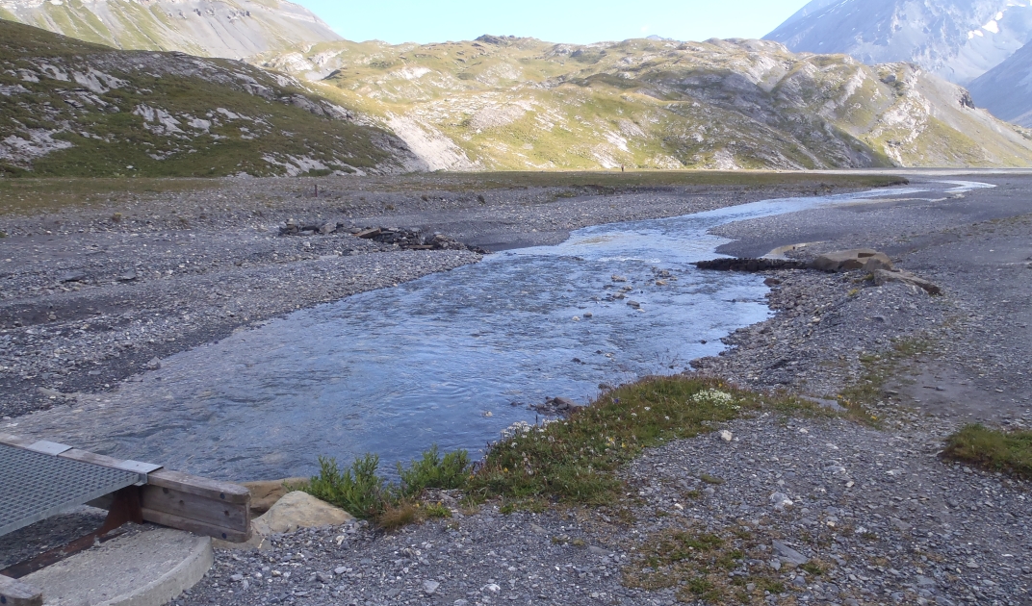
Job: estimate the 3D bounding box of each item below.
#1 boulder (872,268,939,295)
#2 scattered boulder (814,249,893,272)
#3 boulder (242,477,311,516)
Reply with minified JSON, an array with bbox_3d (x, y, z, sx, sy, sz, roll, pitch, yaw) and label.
[{"bbox_3d":[5.472,-0.290,11.700,0.850,0.280,0.600,4,10,25],"label":"boulder"},{"bbox_3d":[5.603,-0.713,13.900,1.220,0.360,0.800,1,9,5],"label":"scattered boulder"},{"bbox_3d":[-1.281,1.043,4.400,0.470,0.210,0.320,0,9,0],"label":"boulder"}]

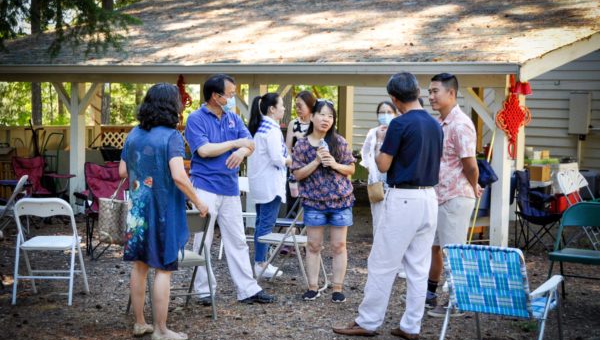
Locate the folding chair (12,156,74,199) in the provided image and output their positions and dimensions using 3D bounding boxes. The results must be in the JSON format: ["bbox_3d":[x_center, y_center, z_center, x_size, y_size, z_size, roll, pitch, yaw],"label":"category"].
[{"bbox_3d":[-2.880,0.250,11.800,0.780,0.880,0.600,-3,6,-38],"label":"folding chair"}]

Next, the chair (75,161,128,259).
[{"bbox_3d":[-1.780,0.360,9.930,0.800,0.900,0.600,-1,5,-18],"label":"chair"}]

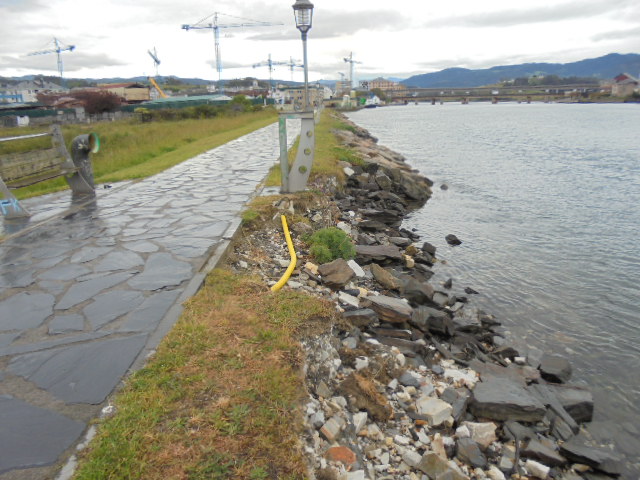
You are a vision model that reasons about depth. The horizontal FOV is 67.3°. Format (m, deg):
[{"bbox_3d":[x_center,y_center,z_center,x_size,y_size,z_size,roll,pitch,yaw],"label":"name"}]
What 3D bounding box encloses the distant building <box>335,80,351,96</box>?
[{"bbox_3d":[18.311,-122.518,396.070,12.500,15.900,13.000,-4,17,-11],"label":"distant building"}]

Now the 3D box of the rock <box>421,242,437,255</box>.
[{"bbox_3d":[1.926,0.151,8.534,0.270,0.170,0.210,-1,16,0],"label":"rock"}]

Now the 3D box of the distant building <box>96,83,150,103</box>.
[{"bbox_3d":[-74.723,-55.234,183.165,22.400,8.100,9.500,14,22,40],"label":"distant building"}]

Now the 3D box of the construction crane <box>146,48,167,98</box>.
[{"bbox_3d":[-60.053,-59.702,177.608,2.500,21.800,47.700,-5,17,-12],"label":"construction crane"}]

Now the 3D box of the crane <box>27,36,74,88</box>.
[{"bbox_3d":[-134.680,-84.085,242.250,56.000,31.300,3.000,13,21,38],"label":"crane"}]

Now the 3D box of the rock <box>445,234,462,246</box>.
[{"bbox_3d":[2.897,0.011,10.433,0.330,0.200,0.250,-6,17,-18],"label":"rock"}]

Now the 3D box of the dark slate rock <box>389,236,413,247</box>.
[{"bbox_3d":[1.377,0.026,8.220,0.400,0.120,0.230,-1,16,0],"label":"dark slate rock"}]

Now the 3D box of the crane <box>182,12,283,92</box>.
[{"bbox_3d":[-33.264,-69.902,187.746,37.200,34.900,2.500,-4,16,-9],"label":"crane"}]

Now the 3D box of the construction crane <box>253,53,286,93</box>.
[{"bbox_3d":[-35.791,-116.580,348.180,3.000,32.300,39.000,-15,22,-41],"label":"construction crane"}]

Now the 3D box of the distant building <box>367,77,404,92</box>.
[{"bbox_3d":[50.429,-117.448,370.266,27.800,14.700,16.000,-1,16,0],"label":"distant building"}]

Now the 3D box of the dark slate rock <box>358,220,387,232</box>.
[{"bbox_3d":[0.974,-0.247,8.800,0.490,0.150,0.290,-3,17,-8],"label":"dark slate rock"}]

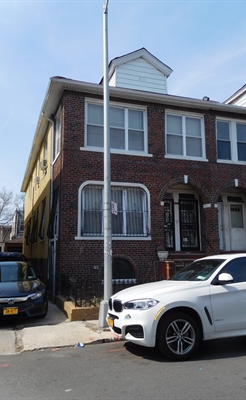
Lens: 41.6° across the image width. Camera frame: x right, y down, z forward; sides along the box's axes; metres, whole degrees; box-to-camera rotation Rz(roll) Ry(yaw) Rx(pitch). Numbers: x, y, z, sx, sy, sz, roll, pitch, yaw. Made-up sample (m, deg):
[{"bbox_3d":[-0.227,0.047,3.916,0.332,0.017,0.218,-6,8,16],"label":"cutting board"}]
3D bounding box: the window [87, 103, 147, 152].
[{"bbox_3d":[-0.206,-2.541,11.352,2.307,1.813,0.150,3,-9,-18],"label":"window"}]

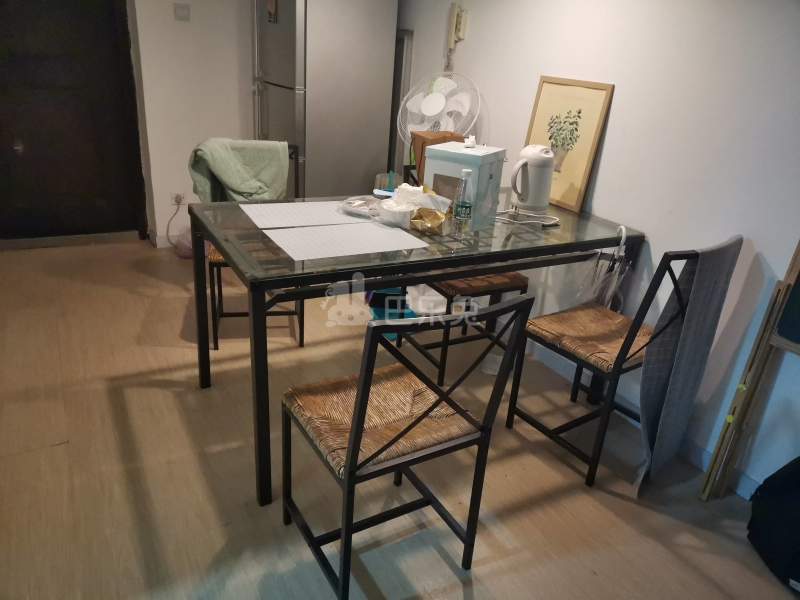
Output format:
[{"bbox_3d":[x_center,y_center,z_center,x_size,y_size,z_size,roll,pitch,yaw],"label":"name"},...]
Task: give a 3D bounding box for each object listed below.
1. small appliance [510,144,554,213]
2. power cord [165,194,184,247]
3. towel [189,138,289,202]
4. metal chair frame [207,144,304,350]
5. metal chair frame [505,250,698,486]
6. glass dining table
[{"bbox_3d":[0.538,-0.494,2.407,0.182,0.238,0.138,2,23,-6],"label":"small appliance"},{"bbox_3d":[-1.413,-0.498,3.764,0.125,0.336,0.069,-9,26,-28],"label":"power cord"},{"bbox_3d":[-0.752,-0.597,2.813,0.433,0.320,0.197,-1,24,-12],"label":"towel"},{"bbox_3d":[-0.644,-0.258,2.739,0.400,0.833,0.482,-1,24,-12],"label":"metal chair frame"},{"bbox_3d":[0.727,0.147,2.040,0.400,0.833,0.482,-12,28,-34],"label":"metal chair frame"},{"bbox_3d":[0.050,0.049,2.326,1.470,0.735,0.780,-9,26,-28],"label":"glass dining table"}]

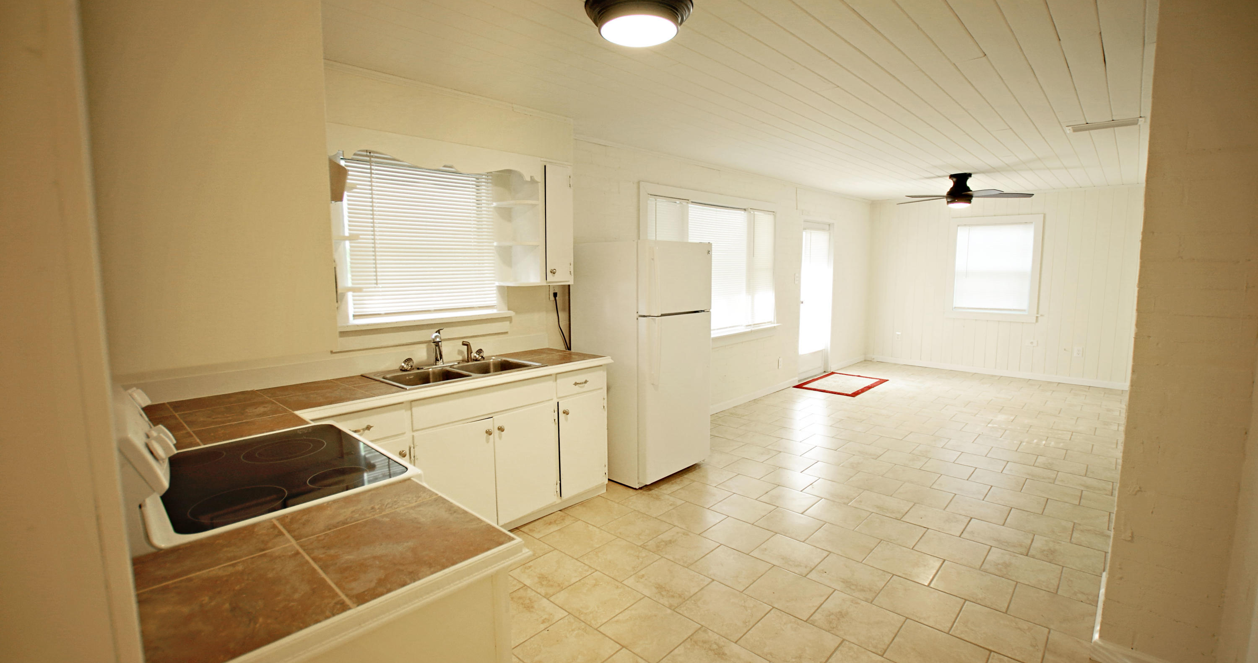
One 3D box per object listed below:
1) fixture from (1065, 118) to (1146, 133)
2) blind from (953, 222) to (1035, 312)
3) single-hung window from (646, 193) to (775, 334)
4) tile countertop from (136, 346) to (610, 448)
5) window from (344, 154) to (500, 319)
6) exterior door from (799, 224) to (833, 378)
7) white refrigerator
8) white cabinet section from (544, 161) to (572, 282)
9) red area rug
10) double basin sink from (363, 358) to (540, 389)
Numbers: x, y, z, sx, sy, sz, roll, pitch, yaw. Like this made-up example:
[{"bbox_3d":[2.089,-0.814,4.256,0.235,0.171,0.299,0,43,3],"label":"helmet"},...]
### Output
[{"bbox_3d":[3.188,-1.378,3.513,0.378,0.030,0.109,6,10,43],"label":"fixture"},{"bbox_3d":[4.817,-0.842,6.964,0.831,1.164,0.040,6,10,43],"label":"blind"},{"bbox_3d":[0.907,-0.602,5.298,0.100,1.373,2.229,6,10,43],"label":"single-hung window"},{"bbox_3d":[-1.068,0.290,2.787,0.915,0.050,2.398,6,10,43],"label":"tile countertop"},{"bbox_3d":[-1.218,-0.562,3.174,0.100,0.955,0.955,6,10,43],"label":"window"},{"bbox_3d":[2.457,-0.406,6.975,0.060,2.040,0.866,6,10,43],"label":"exterior door"},{"bbox_3d":[0.093,0.183,3.937,0.716,1.672,0.756,6,10,43],"label":"white refrigerator"},{"bbox_3d":[-0.565,-0.701,3.502,0.330,0.770,0.255,6,10,44],"label":"white cabinet section"},{"bbox_3d":[2.727,0.659,6.681,0.756,0.010,1.214,6,10,43],"label":"red area rug"},{"bbox_3d":[-1.012,0.315,3.077,0.542,0.179,0.836,6,10,43],"label":"double basin sink"}]

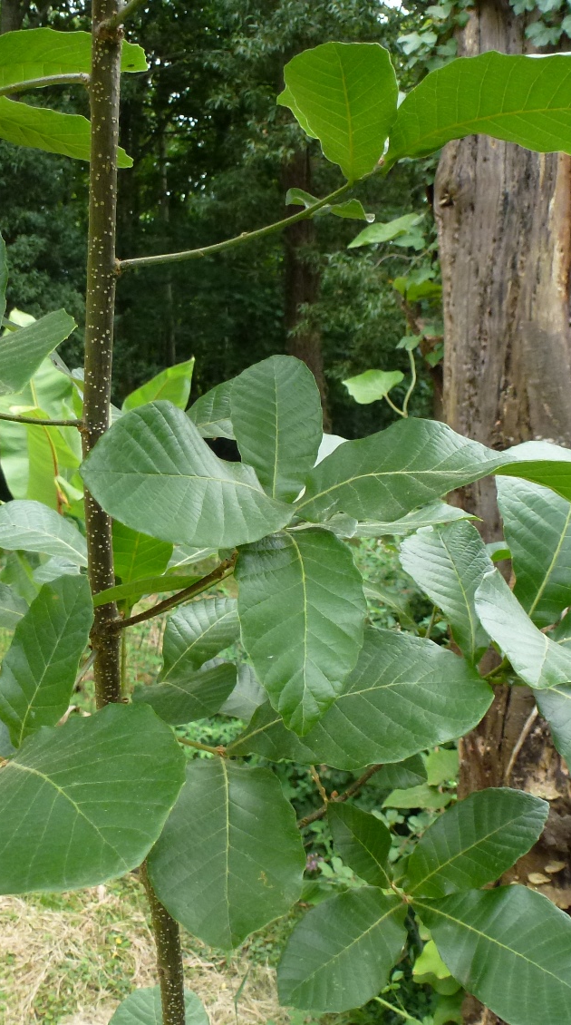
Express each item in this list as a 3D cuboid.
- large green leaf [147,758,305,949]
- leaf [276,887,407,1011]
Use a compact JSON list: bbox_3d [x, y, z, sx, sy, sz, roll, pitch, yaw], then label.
[{"bbox_3d":[-0.042,0.240,0.677,0.112,0.131,0.028,-13,-31,13],"label":"large green leaf"},{"bbox_3d":[0.043,0.338,0.742,0.132,0.022,0.092,-26,21,-30],"label":"leaf"}]

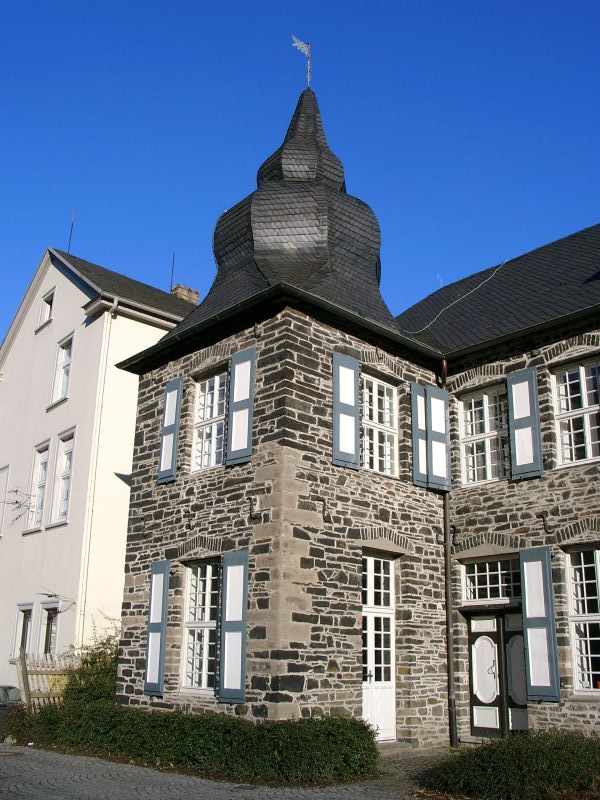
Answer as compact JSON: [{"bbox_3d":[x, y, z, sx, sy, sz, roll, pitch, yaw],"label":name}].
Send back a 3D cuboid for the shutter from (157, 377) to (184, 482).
[{"bbox_3d":[-2.653,0.597,15.848,0.056,2.134,0.653,16,-23,-39],"label":"shutter"}]

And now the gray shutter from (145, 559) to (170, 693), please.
[{"bbox_3d":[-2.649,4.218,14.616,0.085,2.391,0.634,15,-23,-36],"label":"gray shutter"}]

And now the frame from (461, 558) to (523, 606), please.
[{"bbox_3d":[3.788,3.453,14.978,0.110,0.854,1.647,18,-25,-40],"label":"frame"}]

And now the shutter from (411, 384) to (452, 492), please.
[{"bbox_3d":[2.681,0.737,16.067,0.988,2.147,0.110,15,-23,-35],"label":"shutter"}]

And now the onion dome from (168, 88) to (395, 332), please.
[{"bbox_3d":[0.088,-4.196,18.380,5.282,7.339,5.282,16,-23,-39],"label":"onion dome"}]

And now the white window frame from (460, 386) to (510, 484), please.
[{"bbox_3d":[3.806,0.744,15.900,0.122,1.903,1.257,18,-25,-40],"label":"white window frame"}]

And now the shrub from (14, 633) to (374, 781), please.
[{"bbox_3d":[-1.995,5.083,13.448,2.988,1.835,8.201,16,-23,-39],"label":"shrub"}]

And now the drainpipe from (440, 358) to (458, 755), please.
[{"bbox_3d":[2.926,2.778,15.441,0.125,7.436,0.125,16,-23,-39],"label":"drainpipe"}]

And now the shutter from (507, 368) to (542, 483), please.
[{"bbox_3d":[4.289,0.453,14.970,0.056,2.113,0.653,16,-23,-39],"label":"shutter"}]

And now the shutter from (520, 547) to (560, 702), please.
[{"bbox_3d":[4.206,3.903,13.788,0.085,2.550,0.634,15,-23,-36],"label":"shutter"}]

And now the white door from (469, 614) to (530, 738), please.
[{"bbox_3d":[3.776,5.146,14.613,0.069,2.134,1.418,16,-23,-39],"label":"white door"}]

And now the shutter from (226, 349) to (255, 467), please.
[{"bbox_3d":[-1.101,0.106,14.202,0.056,2.127,0.667,16,-23,-39],"label":"shutter"}]

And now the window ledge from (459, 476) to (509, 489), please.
[{"bbox_3d":[3.688,1.626,15.524,0.159,0.104,1.220,18,-25,-40],"label":"window ledge"}]

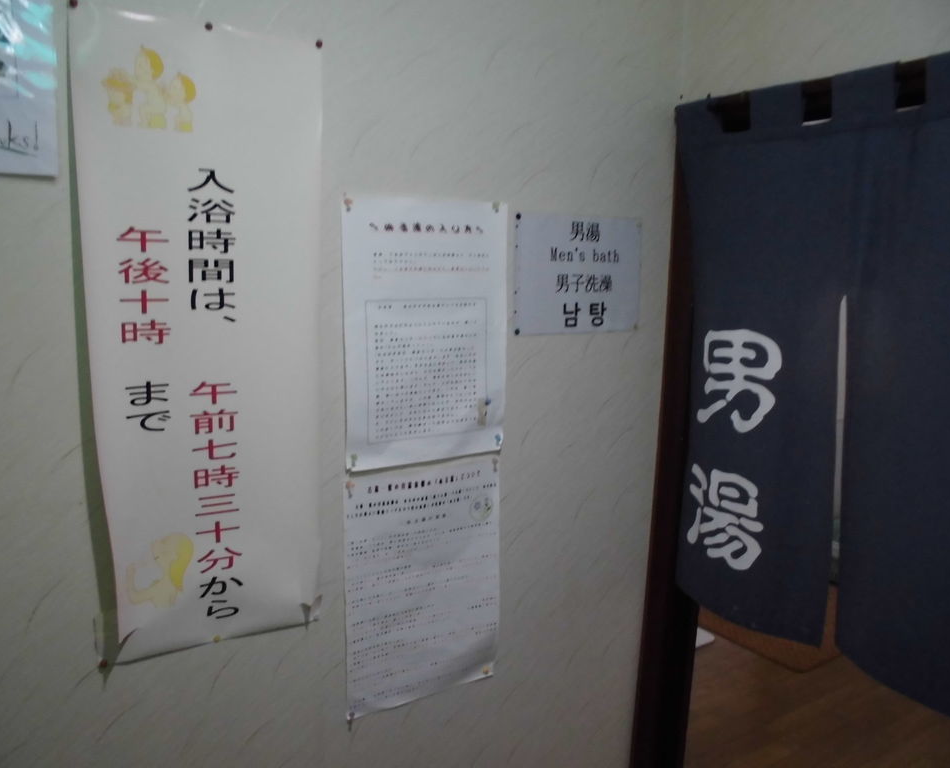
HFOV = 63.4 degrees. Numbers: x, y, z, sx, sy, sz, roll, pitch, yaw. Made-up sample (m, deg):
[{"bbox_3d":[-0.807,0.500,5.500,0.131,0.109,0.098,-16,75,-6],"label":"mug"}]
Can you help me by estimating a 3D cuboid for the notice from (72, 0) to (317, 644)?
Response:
[{"bbox_3d":[-0.364,-0.041,1.071,0.318,0.870,0.020,-4,12,-31],"label":"notice"}]

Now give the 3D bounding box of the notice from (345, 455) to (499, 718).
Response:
[{"bbox_3d":[-0.082,0.347,1.326,0.295,0.424,0.010,-4,12,-31],"label":"notice"}]

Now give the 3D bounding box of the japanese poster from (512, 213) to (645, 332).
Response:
[{"bbox_3d":[0.193,-0.196,1.388,0.290,0.211,0.010,-4,12,-31],"label":"japanese poster"}]

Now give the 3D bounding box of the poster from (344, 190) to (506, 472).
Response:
[{"bbox_3d":[-0.073,-0.077,1.249,0.295,0.422,0.010,-4,12,-31],"label":"poster"}]

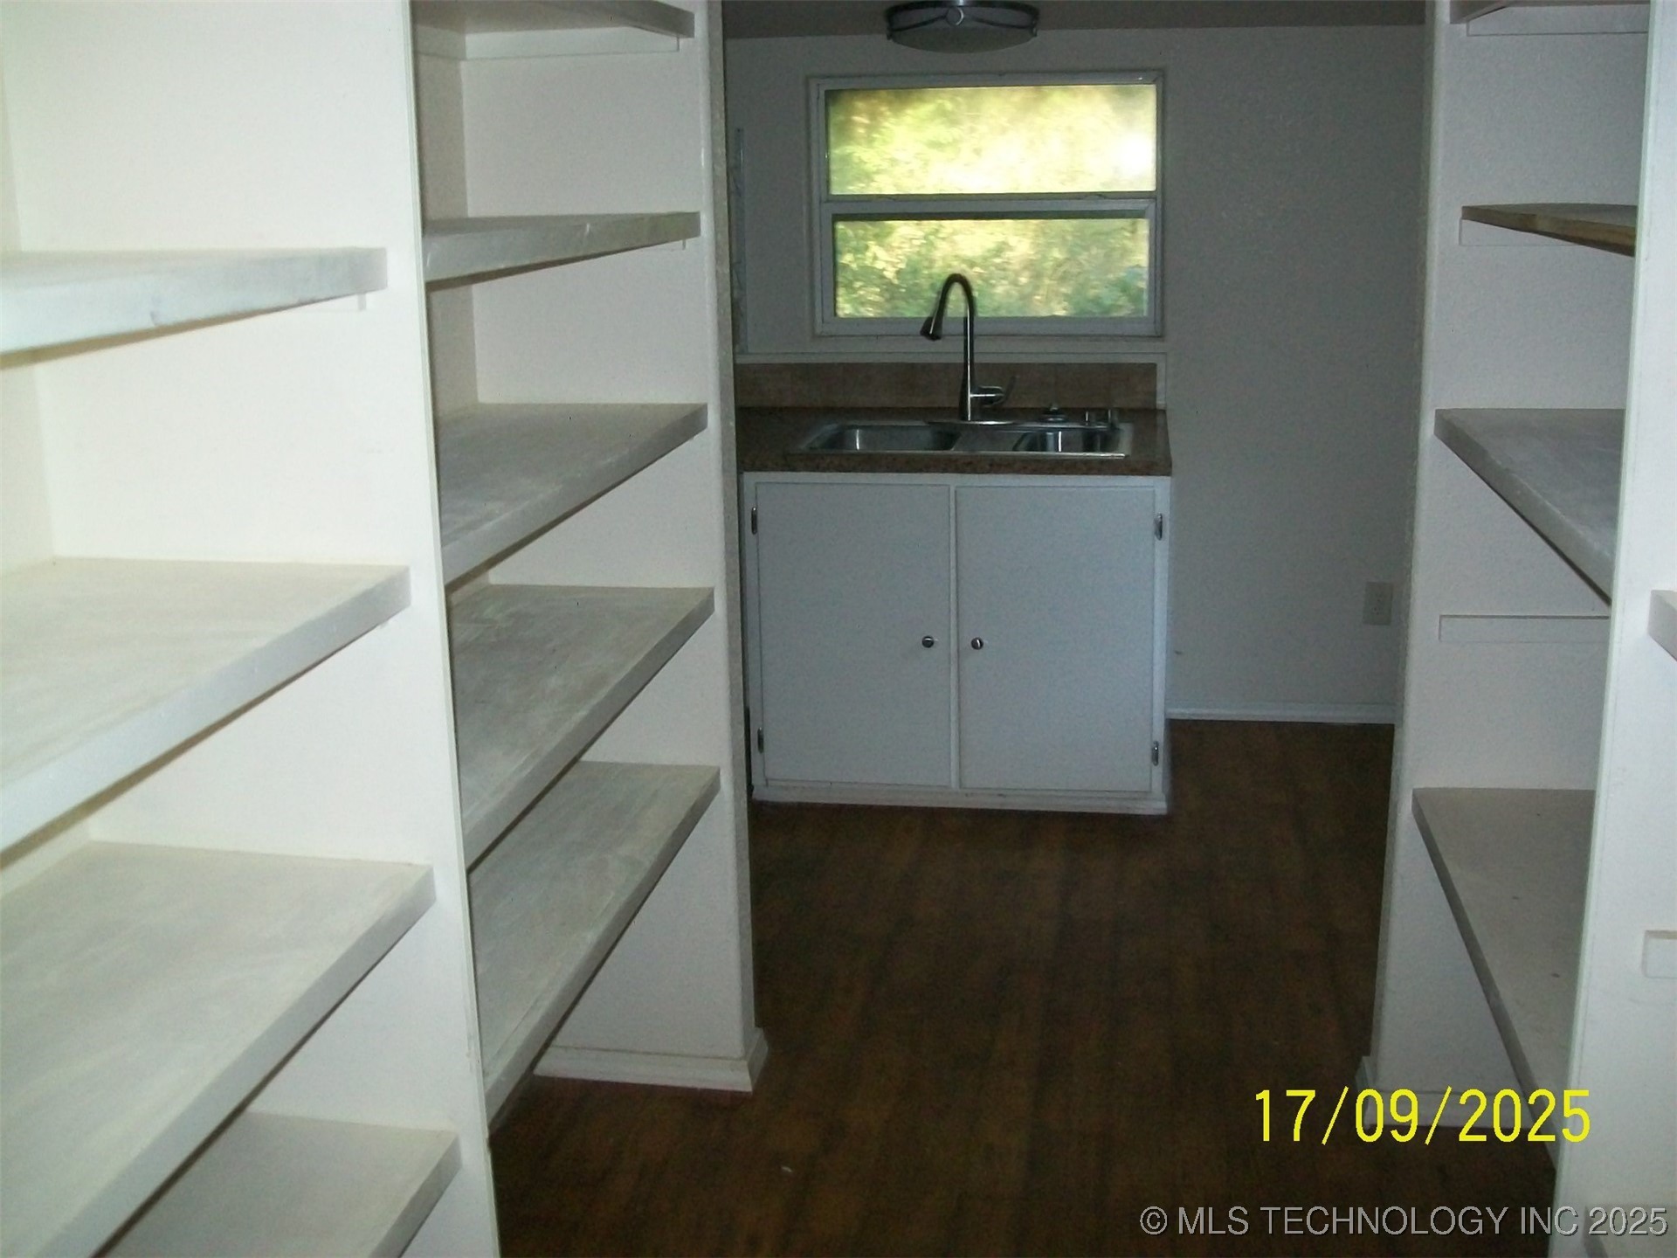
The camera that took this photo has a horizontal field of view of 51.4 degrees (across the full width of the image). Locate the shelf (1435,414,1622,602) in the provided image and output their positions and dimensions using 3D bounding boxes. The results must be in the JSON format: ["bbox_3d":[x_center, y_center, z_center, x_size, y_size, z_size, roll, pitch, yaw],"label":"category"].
[{"bbox_3d":[1.002,-0.161,2.067,0.383,0.039,1.158,2,15,10],"label":"shelf"}]

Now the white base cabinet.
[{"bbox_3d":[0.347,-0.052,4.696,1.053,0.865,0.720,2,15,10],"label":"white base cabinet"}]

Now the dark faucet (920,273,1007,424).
[{"bbox_3d":[0.313,-0.721,4.558,0.120,0.395,0.245,9,18,34],"label":"dark faucet"}]

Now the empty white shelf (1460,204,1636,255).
[{"bbox_3d":[1.003,-0.459,1.987,0.369,0.021,1.158,2,15,10],"label":"empty white shelf"}]

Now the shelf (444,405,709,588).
[{"bbox_3d":[-0.498,-0.198,2.278,0.383,0.039,1.168,2,15,10],"label":"shelf"}]

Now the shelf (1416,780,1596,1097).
[{"bbox_3d":[1.013,0.429,2.222,0.383,0.039,1.158,2,15,10],"label":"shelf"}]

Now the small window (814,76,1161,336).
[{"bbox_3d":[0.409,-1.172,4.867,0.965,0.711,0.070,2,15,10],"label":"small window"}]

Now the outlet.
[{"bbox_3d":[1.532,-0.069,4.945,0.075,0.121,0.012,2,15,10],"label":"outlet"}]

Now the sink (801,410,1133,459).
[{"bbox_3d":[0.330,-0.403,4.486,0.820,0.190,0.555,2,15,10],"label":"sink"}]

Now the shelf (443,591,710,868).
[{"bbox_3d":[-0.493,0.098,2.356,0.383,0.039,1.168,2,15,10],"label":"shelf"}]

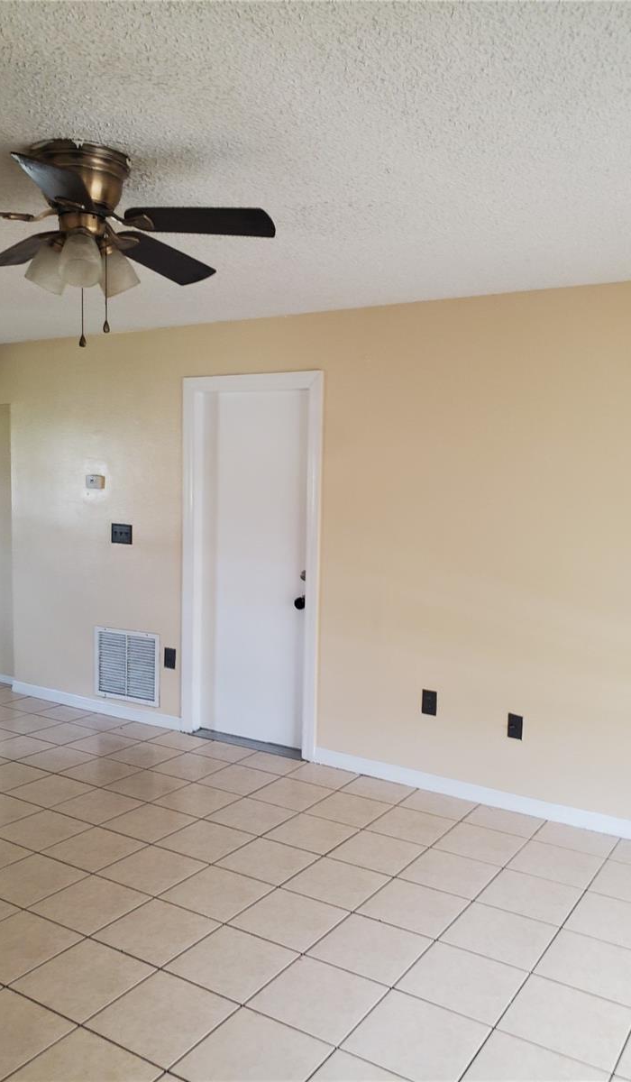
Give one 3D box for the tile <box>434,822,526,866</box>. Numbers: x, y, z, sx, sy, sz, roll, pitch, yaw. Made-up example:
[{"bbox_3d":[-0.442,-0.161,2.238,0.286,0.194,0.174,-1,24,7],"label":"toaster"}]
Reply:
[{"bbox_3d":[0.716,1.317,3.525,0.321,0.010,0.321,3,4,33],"label":"tile"}]

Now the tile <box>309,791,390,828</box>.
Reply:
[{"bbox_3d":[0.159,1.264,3.813,0.319,0.010,0.319,3,4,32],"label":"tile"}]

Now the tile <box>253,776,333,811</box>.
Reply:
[{"bbox_3d":[-0.114,1.267,4.055,0.321,0.010,0.321,3,4,33],"label":"tile"}]

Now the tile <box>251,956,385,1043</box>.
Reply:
[{"bbox_3d":[0.009,1.369,2.428,0.321,0.010,0.321,3,4,33],"label":"tile"}]

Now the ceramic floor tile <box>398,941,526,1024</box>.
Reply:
[{"bbox_3d":[0.453,1.352,2.491,0.319,0.010,0.319,3,4,32],"label":"ceramic floor tile"}]

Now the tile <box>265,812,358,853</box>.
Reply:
[{"bbox_3d":[-0.015,1.297,3.599,0.321,0.010,0.321,3,4,33],"label":"tile"}]

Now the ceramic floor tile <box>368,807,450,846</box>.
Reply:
[{"bbox_3d":[0.433,1.280,3.640,0.319,0.010,0.319,3,4,32],"label":"ceramic floor tile"}]

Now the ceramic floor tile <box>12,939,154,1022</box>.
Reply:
[{"bbox_3d":[-0.701,1.331,2.468,0.319,0.010,0.319,3,4,32],"label":"ceramic floor tile"}]

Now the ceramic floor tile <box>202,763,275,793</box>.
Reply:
[{"bbox_3d":[-0.389,1.231,4.178,0.319,0.010,0.319,3,4,32],"label":"ceramic floor tile"}]

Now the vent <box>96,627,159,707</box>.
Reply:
[{"bbox_3d":[-1.211,0.802,5.180,0.562,0.455,0.020,4,4,32],"label":"vent"}]

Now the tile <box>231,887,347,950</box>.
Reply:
[{"bbox_3d":[-0.089,1.321,2.832,0.319,0.010,0.319,3,4,32],"label":"tile"}]

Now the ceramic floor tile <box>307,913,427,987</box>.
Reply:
[{"bbox_3d":[0.184,1.352,2.690,0.322,0.010,0.322,4,4,32],"label":"ceramic floor tile"}]

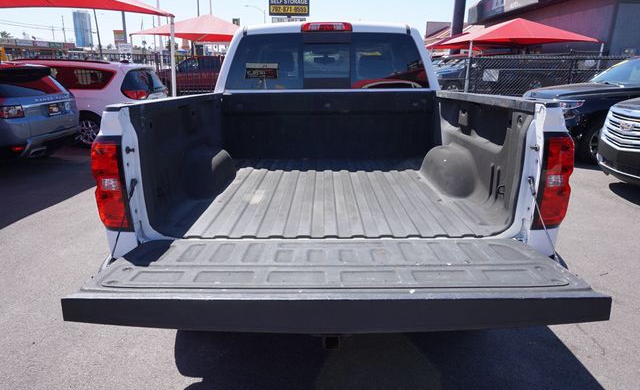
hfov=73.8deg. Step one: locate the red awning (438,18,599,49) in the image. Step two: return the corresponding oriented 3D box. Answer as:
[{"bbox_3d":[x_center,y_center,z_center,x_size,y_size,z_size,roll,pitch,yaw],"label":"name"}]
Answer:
[{"bbox_3d":[7.087,-5.831,15.300,4.400,1.000,4.300,1,16,2],"label":"red awning"}]

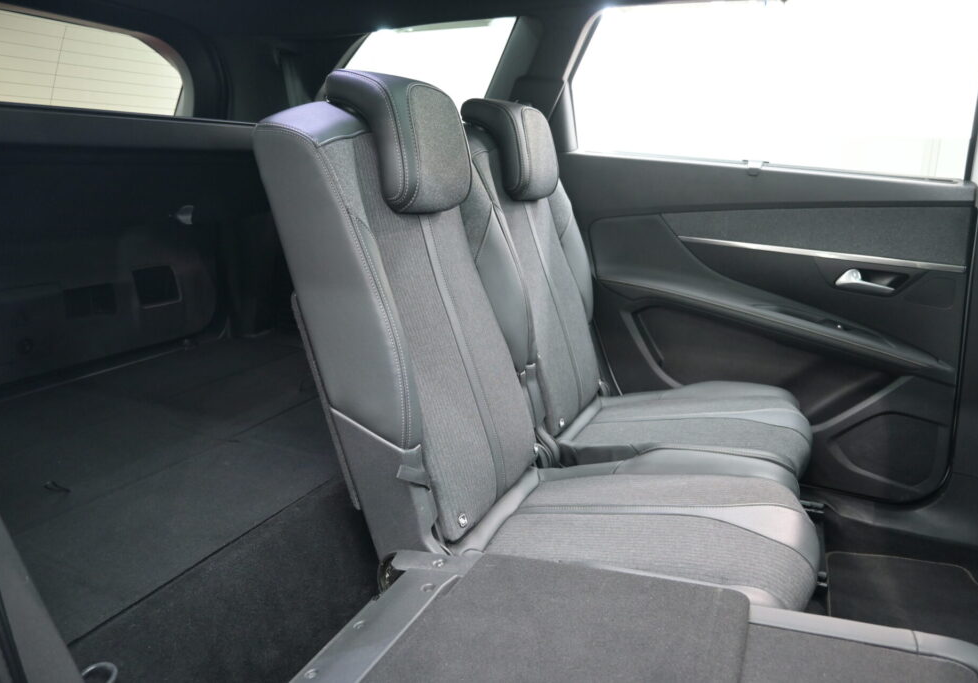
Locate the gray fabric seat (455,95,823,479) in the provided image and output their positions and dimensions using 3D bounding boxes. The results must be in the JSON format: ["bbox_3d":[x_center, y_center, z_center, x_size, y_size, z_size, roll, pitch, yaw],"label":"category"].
[{"bbox_3d":[0.311,-0.109,1.404,0.730,0.770,0.440,6,15,24],"label":"gray fabric seat"}]

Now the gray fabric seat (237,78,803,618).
[{"bbox_3d":[0.121,-0.010,1.008,0.730,0.770,0.440,6,15,24],"label":"gray fabric seat"}]

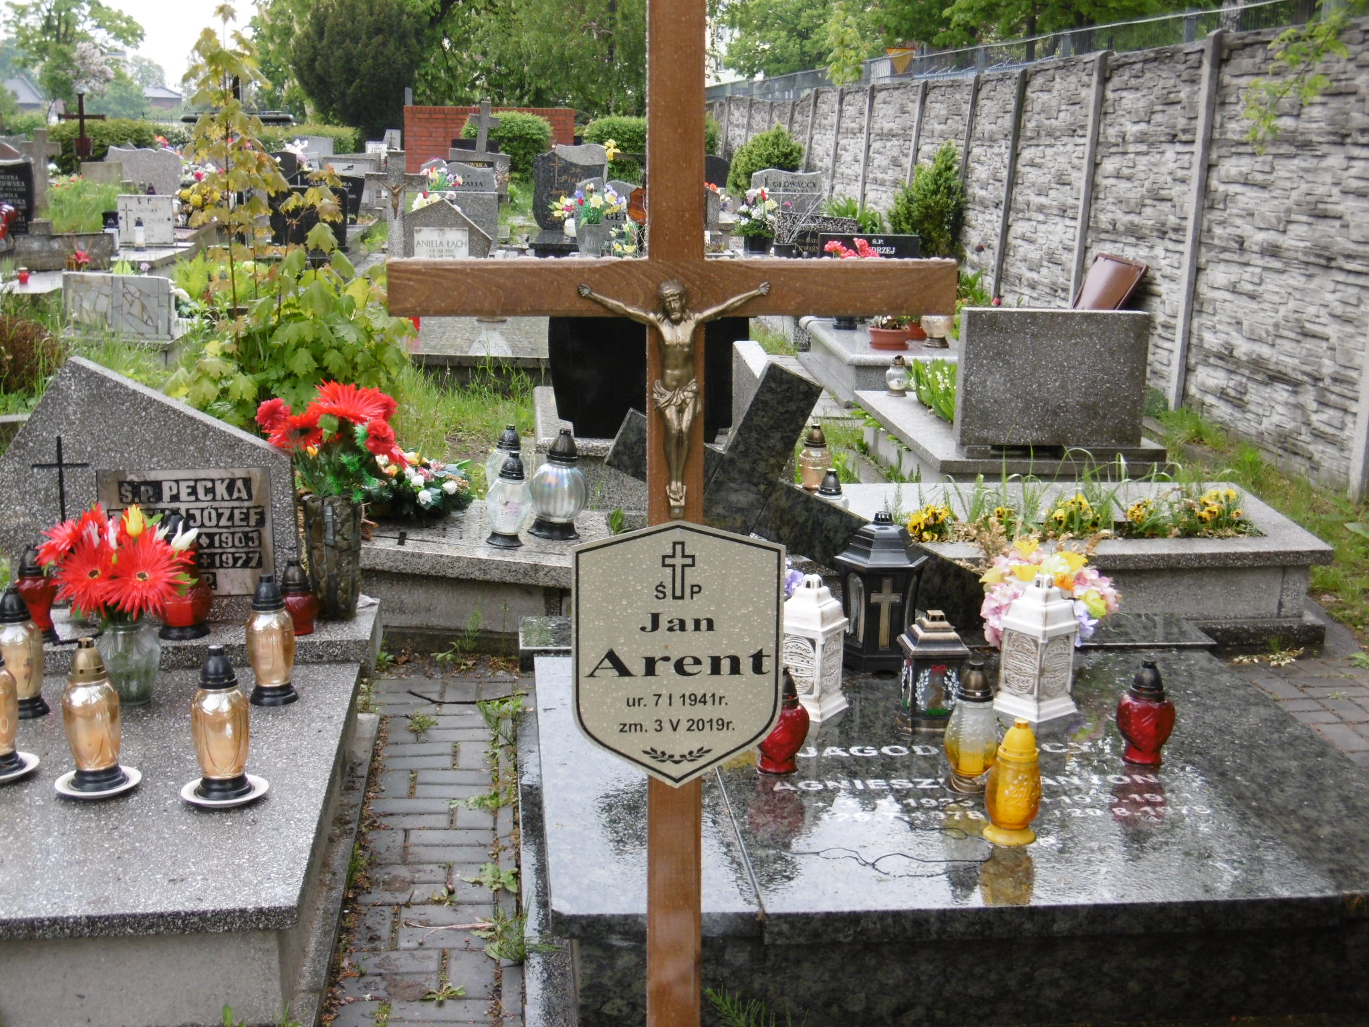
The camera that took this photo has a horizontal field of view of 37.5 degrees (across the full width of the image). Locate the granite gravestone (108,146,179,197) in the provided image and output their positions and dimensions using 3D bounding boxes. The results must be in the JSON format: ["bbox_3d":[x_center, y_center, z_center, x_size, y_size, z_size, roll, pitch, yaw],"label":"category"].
[{"bbox_3d":[-5.495,-3.420,20.566,0.761,0.620,0.100,-1,12,-5],"label":"granite gravestone"}]

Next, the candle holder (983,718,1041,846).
[{"bbox_3d":[0.600,0.483,3.676,0.104,0.221,0.104,1,11,0],"label":"candle holder"}]

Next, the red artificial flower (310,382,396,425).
[{"bbox_3d":[-0.817,-0.272,4.978,0.196,0.103,0.167,-1,11,-6],"label":"red artificial flower"}]

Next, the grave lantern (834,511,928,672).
[{"bbox_3d":[0.481,0.177,4.874,0.229,0.365,0.202,1,12,-6],"label":"grave lantern"}]

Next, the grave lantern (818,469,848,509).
[{"bbox_3d":[0.480,-0.045,6.478,0.110,0.199,0.110,1,12,-5],"label":"grave lantern"}]

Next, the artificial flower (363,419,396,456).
[{"bbox_3d":[-0.796,-0.198,5.270,0.084,0.097,0.080,-2,12,-10],"label":"artificial flower"}]

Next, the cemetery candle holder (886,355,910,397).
[{"bbox_3d":[1.000,-0.652,9.467,0.116,0.177,0.116,0,12,-5],"label":"cemetery candle holder"}]

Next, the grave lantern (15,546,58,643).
[{"bbox_3d":[-1.700,0.208,5.297,0.113,0.246,0.102,-8,12,-17],"label":"grave lantern"}]

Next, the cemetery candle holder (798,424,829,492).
[{"bbox_3d":[0.465,-0.200,7.180,0.115,0.233,0.115,1,11,0],"label":"cemetery candle holder"}]

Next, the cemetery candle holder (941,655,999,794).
[{"bbox_3d":[0.645,0.467,4.505,0.127,0.295,0.127,4,12,8],"label":"cemetery candle holder"}]

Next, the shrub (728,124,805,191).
[{"bbox_3d":[0.884,-3.834,22.604,0.859,1.050,0.859,1,11,2],"label":"shrub"}]

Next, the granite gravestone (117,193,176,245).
[{"bbox_3d":[-4.615,-2.519,17.319,0.470,0.404,0.120,0,11,-5],"label":"granite gravestone"}]

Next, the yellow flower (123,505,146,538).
[{"bbox_3d":[-1.346,0.020,4.932,0.058,0.082,0.052,-3,12,-15],"label":"yellow flower"}]

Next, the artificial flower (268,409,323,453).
[{"bbox_3d":[-1.060,-0.220,5.500,0.166,0.117,0.100,-2,12,-11],"label":"artificial flower"}]

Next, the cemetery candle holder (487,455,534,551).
[{"bbox_3d":[-0.527,-0.044,6.067,0.136,0.279,0.136,0,11,-5],"label":"cemetery candle holder"}]

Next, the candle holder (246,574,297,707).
[{"bbox_3d":[-0.921,0.277,4.497,0.112,0.284,0.112,1,11,0],"label":"candle holder"}]

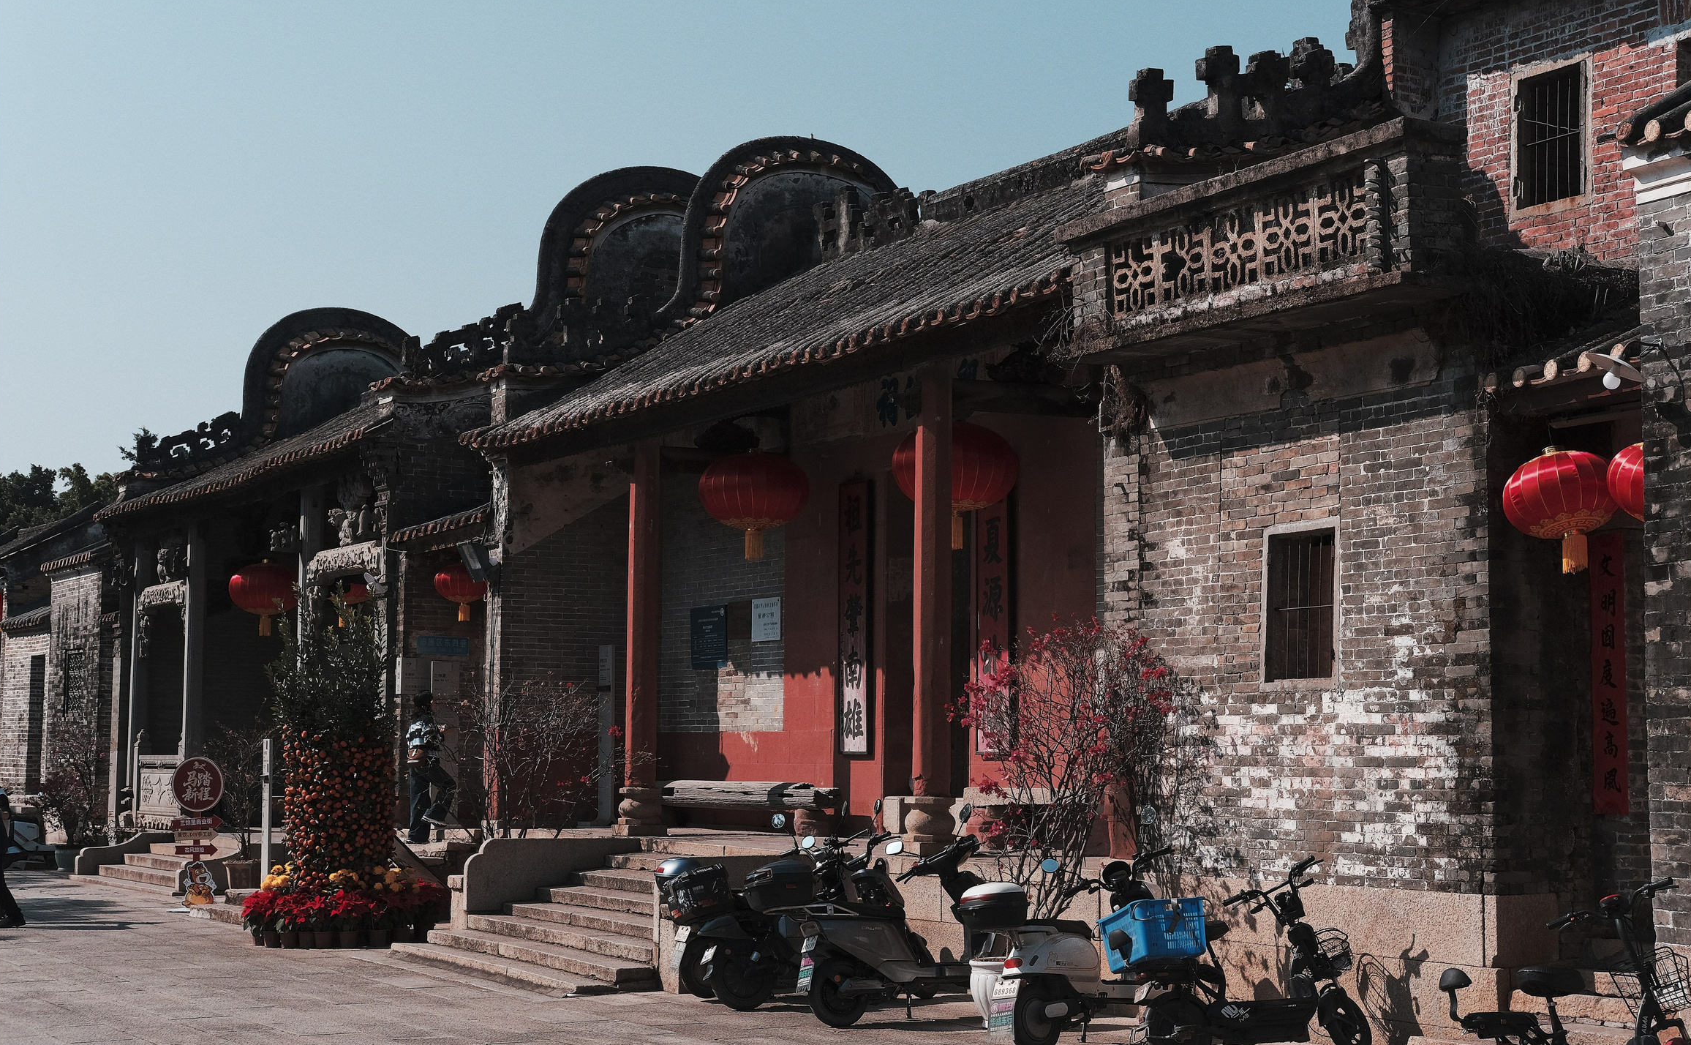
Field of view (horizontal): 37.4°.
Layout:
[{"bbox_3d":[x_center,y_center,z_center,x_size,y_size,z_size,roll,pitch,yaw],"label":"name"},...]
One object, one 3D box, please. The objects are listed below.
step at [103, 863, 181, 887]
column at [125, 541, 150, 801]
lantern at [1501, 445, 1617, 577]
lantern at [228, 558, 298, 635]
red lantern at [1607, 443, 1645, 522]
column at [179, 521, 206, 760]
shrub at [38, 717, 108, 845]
[{"bbox_3d":[-8.892,4.551,32.105,0.360,0.160,3.700,3,-6,-31],"label":"step"},{"bbox_3d":[-10.244,2.252,36.228,0.270,4.020,0.270,3,-6,-31],"label":"column"},{"bbox_3d":[3.837,-0.064,13.423,0.600,0.680,0.600,-5,-6,-31],"label":"lantern"},{"bbox_3d":[-7.951,1.037,34.229,0.990,1.060,0.990,3,-6,-31],"label":"lantern"},{"bbox_3d":[4.197,-0.091,12.799,0.600,0.680,0.600,0,-6,-30],"label":"red lantern"},{"bbox_3d":[-8.344,1.960,31.976,0.340,3.950,0.340,4,-6,-30],"label":"column"},{"bbox_3d":[-11.435,3.820,36.944,1.000,1.990,1.020,3,-6,-31],"label":"shrub"}]

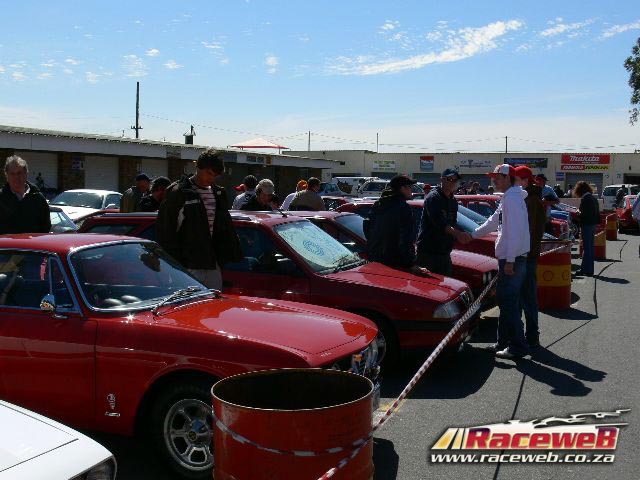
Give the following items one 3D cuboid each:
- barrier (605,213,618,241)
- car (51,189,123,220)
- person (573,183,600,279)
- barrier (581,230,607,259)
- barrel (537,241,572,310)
[{"bbox_3d":[8.881,-0.448,25.024,0.585,0.880,0.585,0,4,0],"label":"barrier"},{"bbox_3d":[-5.950,-0.610,21.205,1.720,1.400,4.400,1,4,16],"label":"car"},{"bbox_3d":[4.932,-0.217,15.018,0.460,1.720,0.500,1,4,17],"label":"person"},{"bbox_3d":[6.186,-0.019,18.438,0.585,0.880,0.585,0,4,0],"label":"barrier"},{"bbox_3d":[3.124,0.459,11.103,0.585,0.880,0.585,0,4,0],"label":"barrel"}]

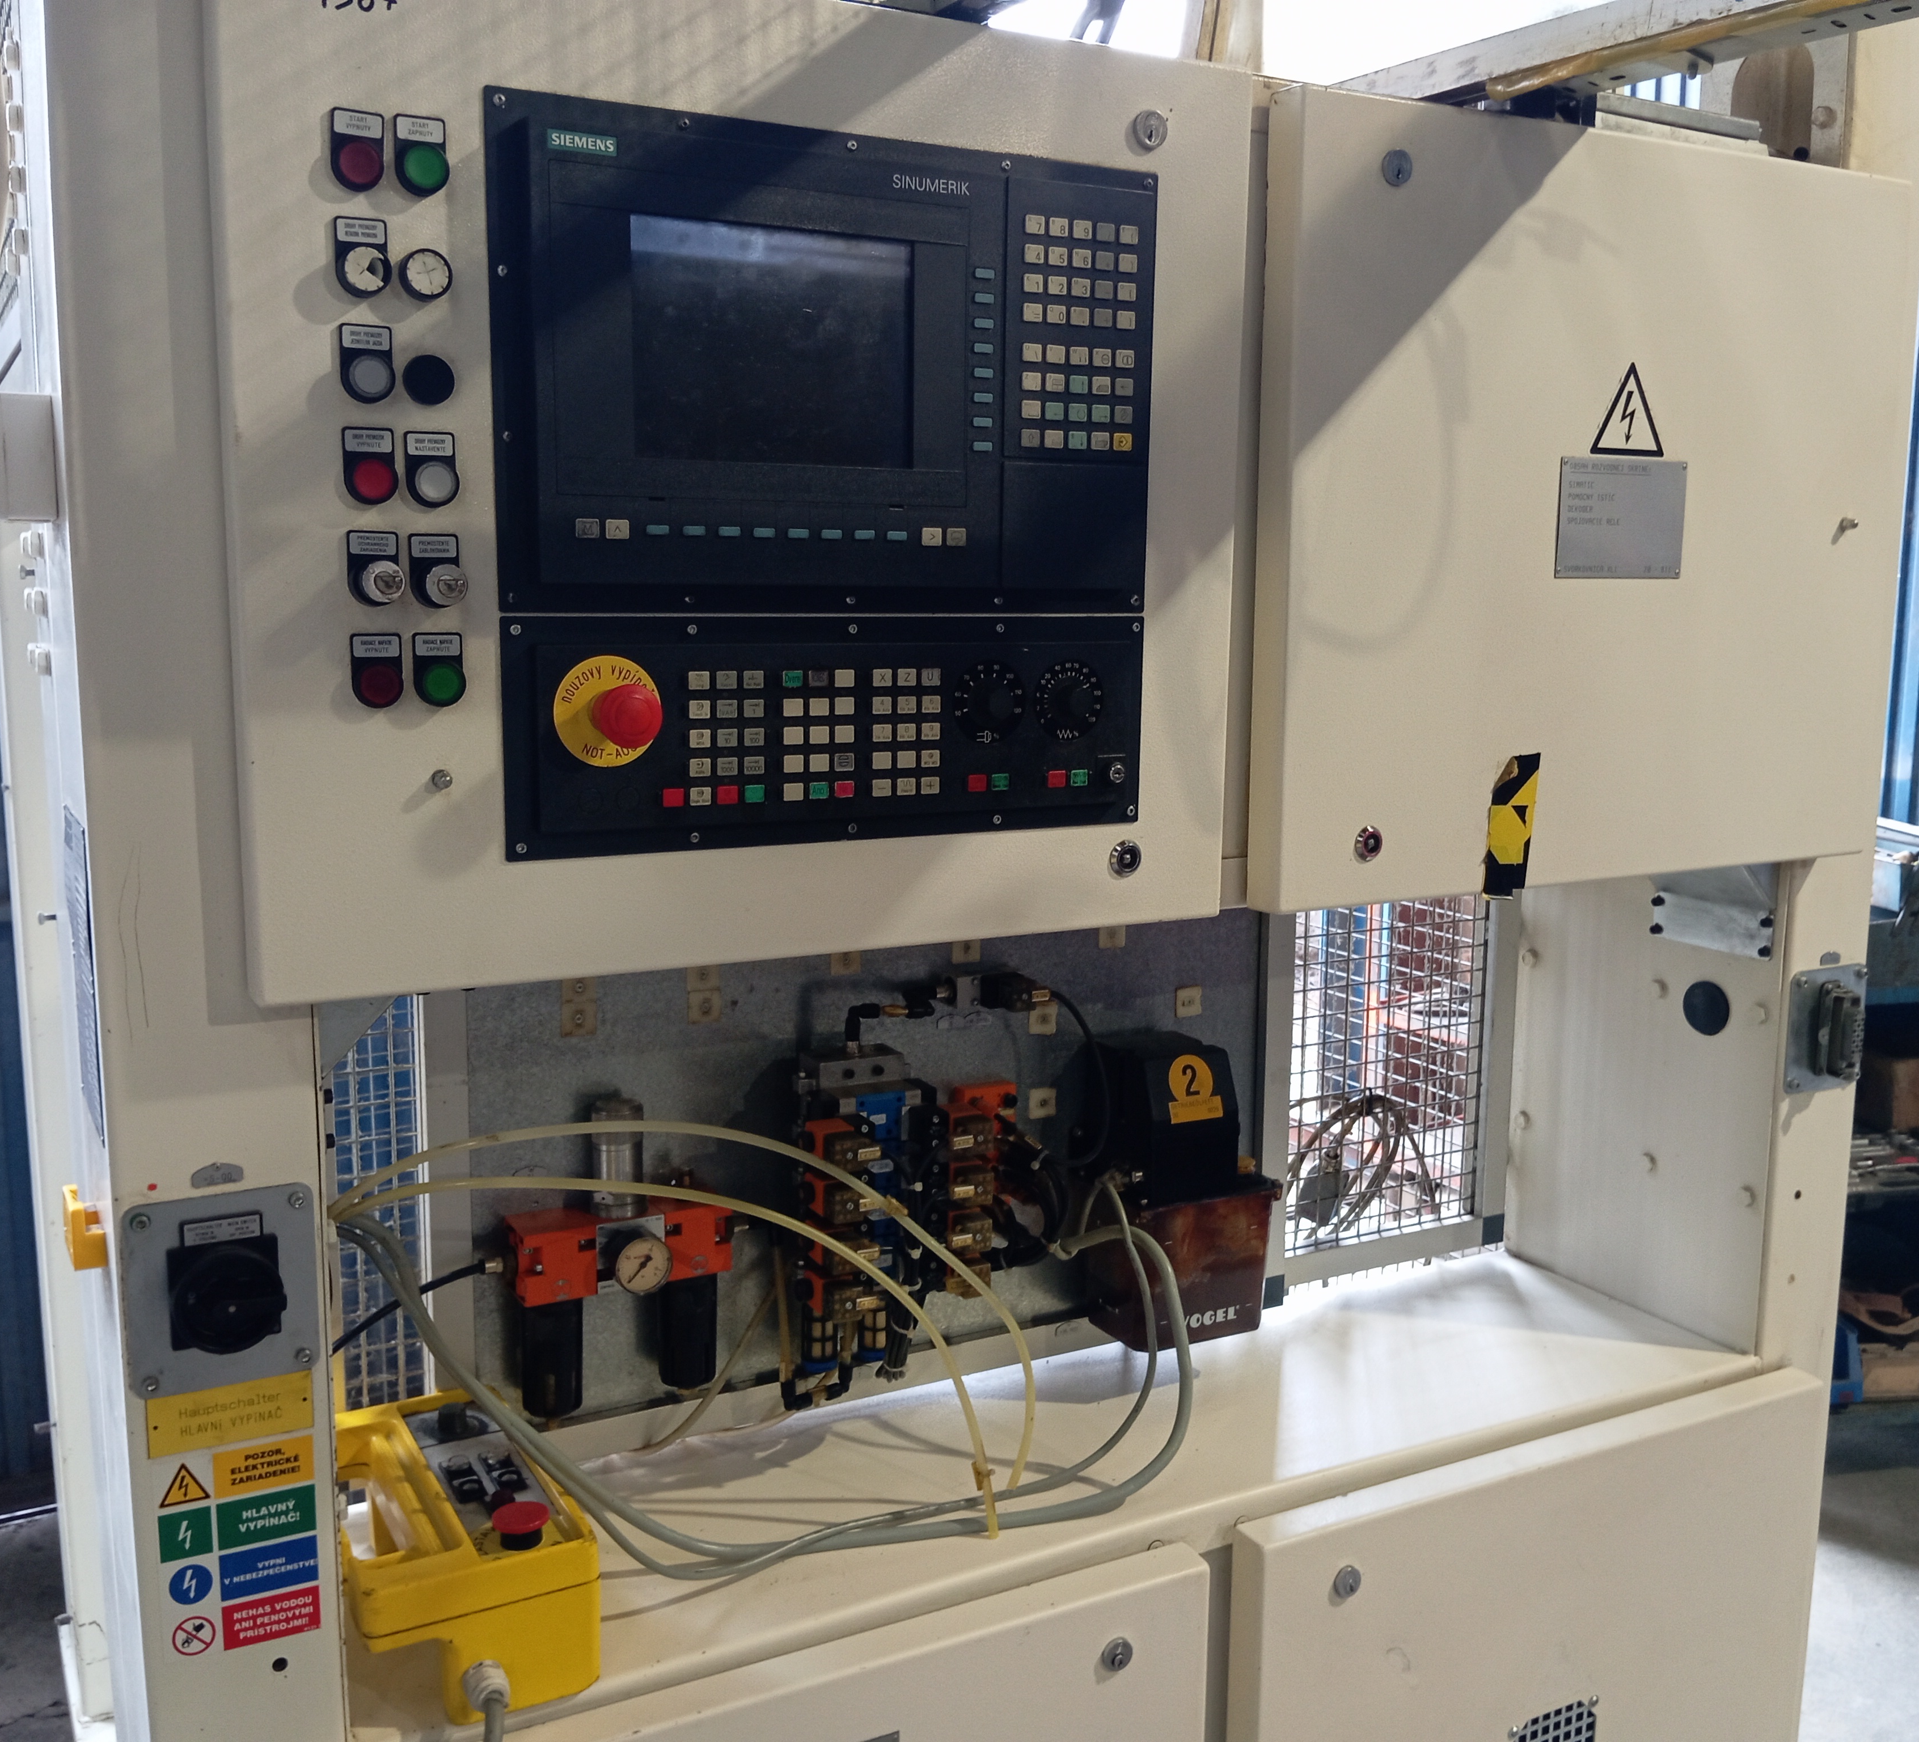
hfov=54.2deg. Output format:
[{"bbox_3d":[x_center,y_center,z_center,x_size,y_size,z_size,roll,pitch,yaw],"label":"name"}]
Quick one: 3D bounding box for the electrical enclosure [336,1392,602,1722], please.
[{"bbox_3d":[-0.391,0.505,1.419,0.165,0.130,0.278,-4,11,-28],"label":"electrical enclosure"}]

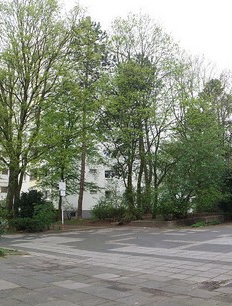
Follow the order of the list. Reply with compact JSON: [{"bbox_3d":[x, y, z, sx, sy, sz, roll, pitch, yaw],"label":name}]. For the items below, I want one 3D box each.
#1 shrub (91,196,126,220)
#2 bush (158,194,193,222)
[{"bbox_3d":[-0.490,3.623,20.000,2.300,1.550,1.900,-1,-9,0],"label":"shrub"},{"bbox_3d":[3.748,3.370,19.300,2.100,1.750,1.800,-1,-9,0],"label":"bush"}]

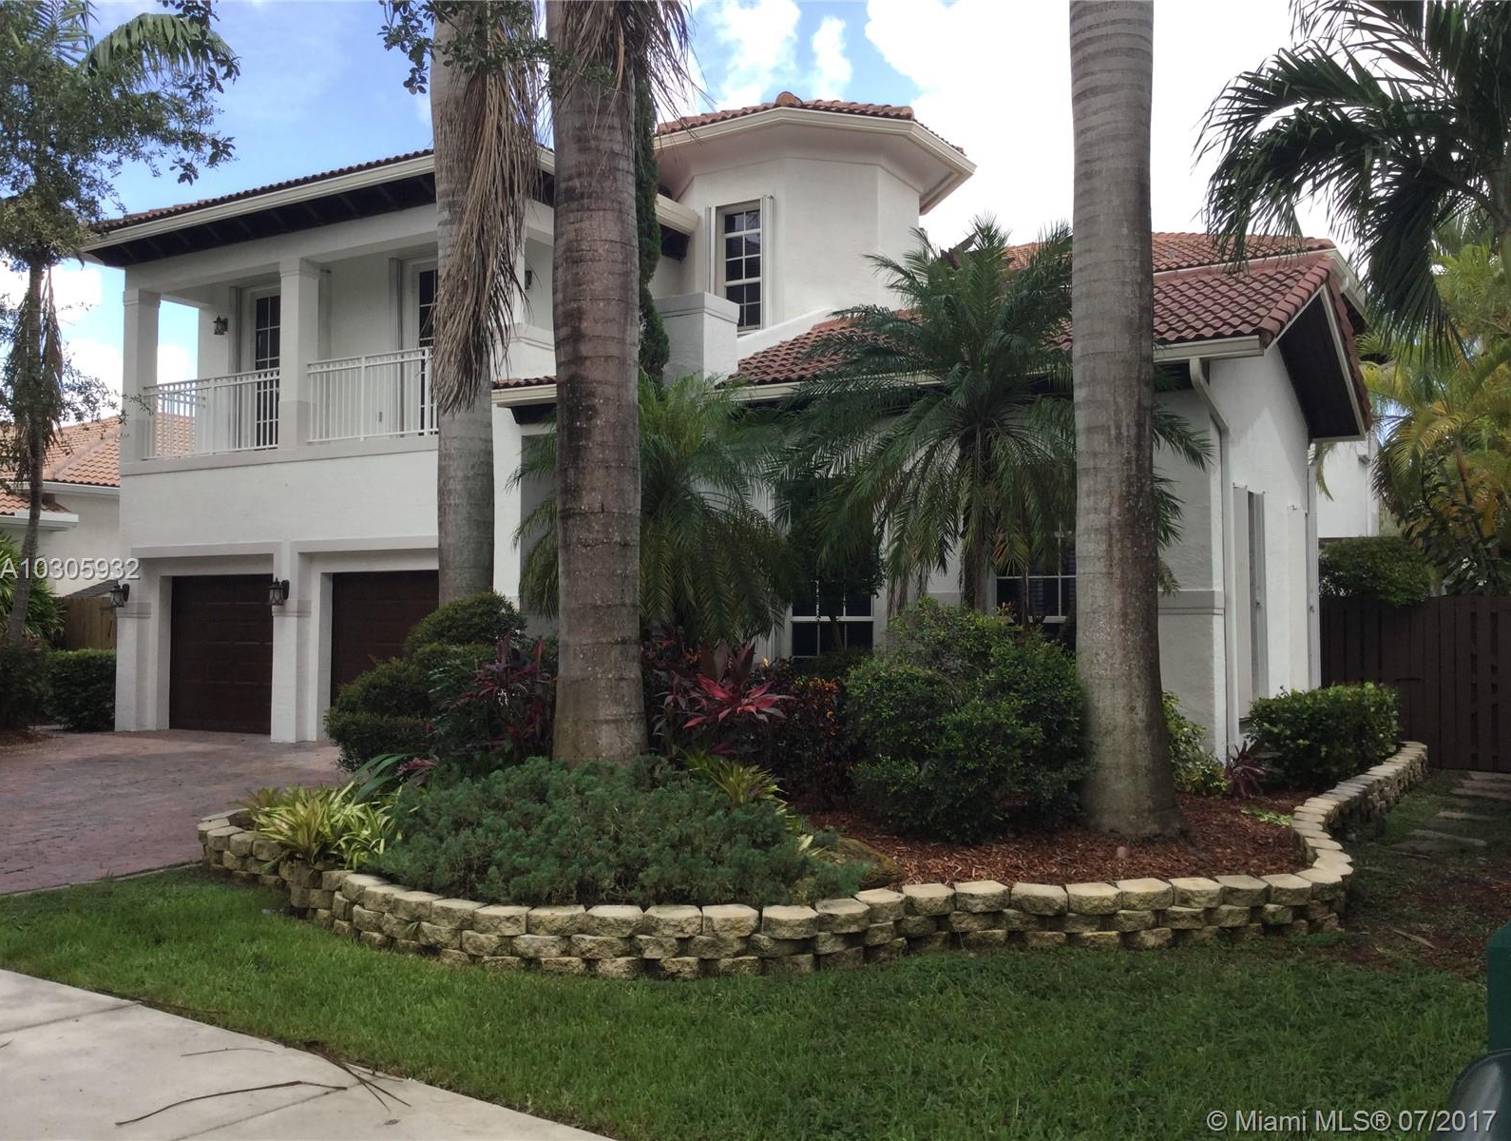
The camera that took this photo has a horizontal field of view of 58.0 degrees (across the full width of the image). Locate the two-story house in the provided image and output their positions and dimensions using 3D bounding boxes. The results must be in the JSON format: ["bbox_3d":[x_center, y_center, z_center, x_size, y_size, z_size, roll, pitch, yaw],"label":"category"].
[{"bbox_3d":[0.308,-1.864,20.346,15.750,8.250,12.950,-1,-3,31],"label":"two-story house"}]

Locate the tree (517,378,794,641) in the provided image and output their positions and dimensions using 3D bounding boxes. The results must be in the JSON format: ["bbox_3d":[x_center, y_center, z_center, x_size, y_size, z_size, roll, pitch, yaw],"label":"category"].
[{"bbox_3d":[-0.943,0.020,12.500,2.550,3.600,2.450,0,-2,0],"label":"tree"}]

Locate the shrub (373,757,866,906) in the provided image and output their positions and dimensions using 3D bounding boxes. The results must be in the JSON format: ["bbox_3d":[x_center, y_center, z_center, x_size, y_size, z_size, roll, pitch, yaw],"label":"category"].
[{"bbox_3d":[-0.748,1.400,7.550,2.600,0.630,1.550,0,-2,0],"label":"shrub"}]

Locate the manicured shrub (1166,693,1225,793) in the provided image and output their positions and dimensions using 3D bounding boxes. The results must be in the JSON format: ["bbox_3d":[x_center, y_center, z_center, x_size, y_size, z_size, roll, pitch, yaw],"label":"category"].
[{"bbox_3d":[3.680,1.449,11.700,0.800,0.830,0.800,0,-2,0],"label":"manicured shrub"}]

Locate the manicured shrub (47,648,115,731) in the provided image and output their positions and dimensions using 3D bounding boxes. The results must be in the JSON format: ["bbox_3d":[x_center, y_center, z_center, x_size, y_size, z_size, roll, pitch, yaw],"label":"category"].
[{"bbox_3d":[-9.637,1.687,19.500,1.000,1.120,1.100,-1,-3,31],"label":"manicured shrub"}]

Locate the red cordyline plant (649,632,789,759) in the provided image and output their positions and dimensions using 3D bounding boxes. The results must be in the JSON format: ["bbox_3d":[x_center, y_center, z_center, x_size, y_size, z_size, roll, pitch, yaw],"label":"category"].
[{"bbox_3d":[-0.250,1.125,9.700,1.020,1.340,0.950,0,-2,0],"label":"red cordyline plant"}]

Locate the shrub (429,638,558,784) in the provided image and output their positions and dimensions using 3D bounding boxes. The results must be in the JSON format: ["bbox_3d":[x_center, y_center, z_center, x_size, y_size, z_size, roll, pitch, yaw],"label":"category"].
[{"bbox_3d":[-1.943,1.152,10.100,1.000,1.320,1.000,0,-2,0],"label":"shrub"}]

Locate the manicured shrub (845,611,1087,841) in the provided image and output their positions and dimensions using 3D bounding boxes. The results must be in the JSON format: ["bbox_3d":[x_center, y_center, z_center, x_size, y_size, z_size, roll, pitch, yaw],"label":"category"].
[{"bbox_3d":[1.461,1.038,9.600,1.700,1.500,1.550,0,-2,0],"label":"manicured shrub"}]

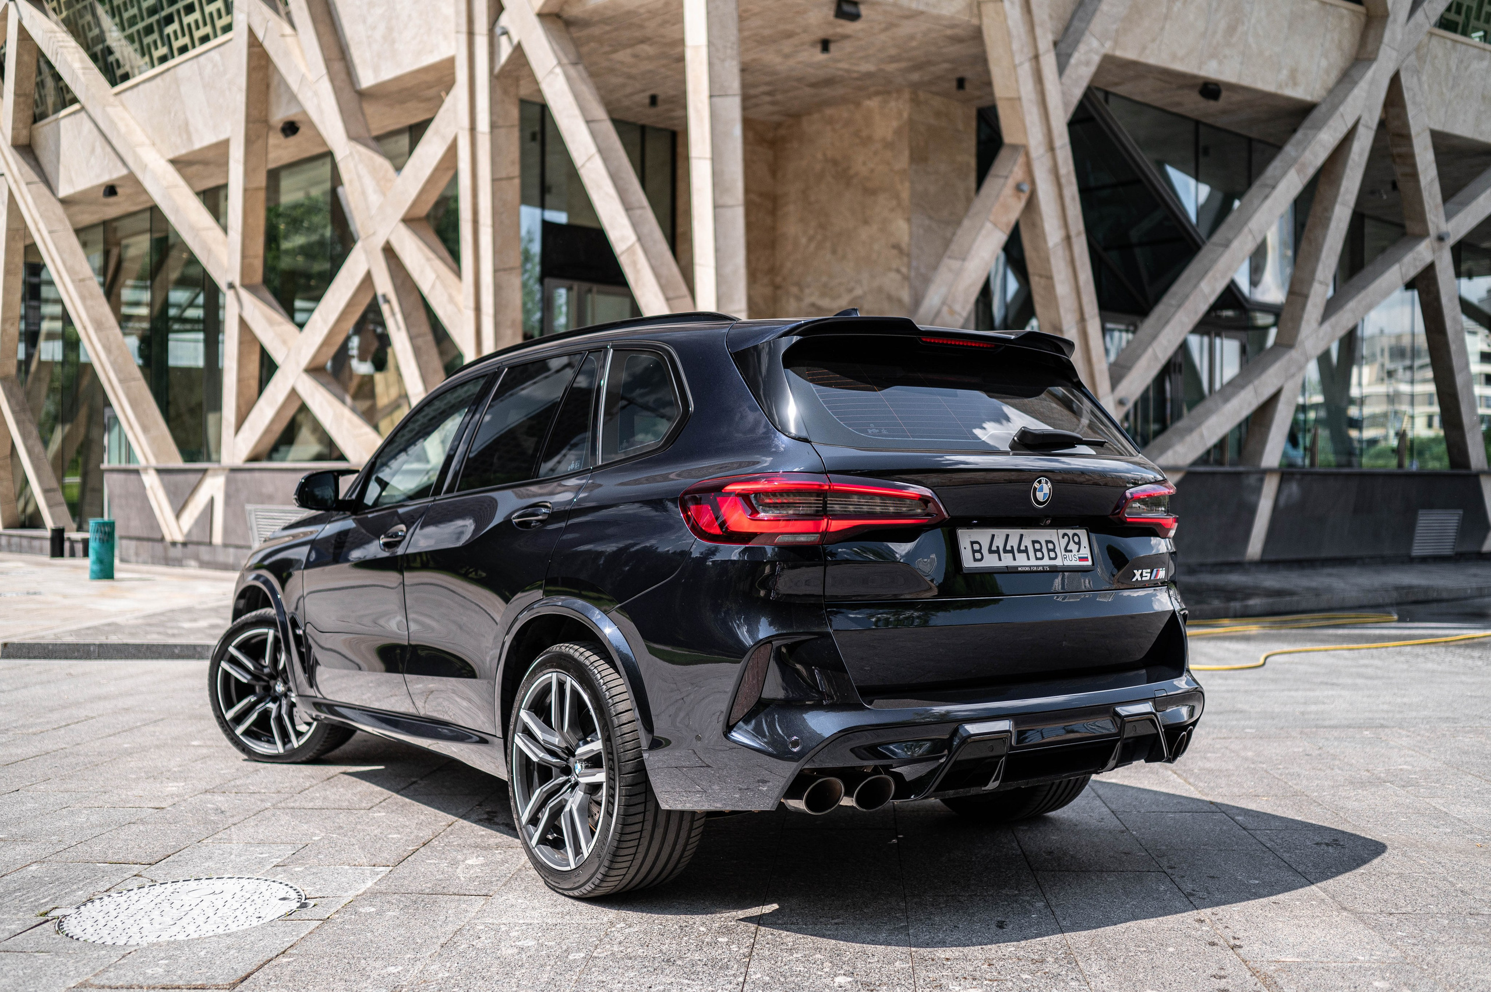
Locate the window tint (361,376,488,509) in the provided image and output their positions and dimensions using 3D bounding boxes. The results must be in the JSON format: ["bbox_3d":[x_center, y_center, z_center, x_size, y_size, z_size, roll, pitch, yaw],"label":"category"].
[{"bbox_3d":[-1.259,-0.197,5.594,0.059,0.522,0.749,29,-18,-32],"label":"window tint"}]

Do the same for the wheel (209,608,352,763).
[{"bbox_3d":[-2.114,0.884,6.694,0.730,0.730,0.295,-1,-2,23],"label":"wheel"}]

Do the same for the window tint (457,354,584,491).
[{"bbox_3d":[-0.768,-0.242,4.917,0.059,0.473,0.640,29,-18,-32],"label":"window tint"}]

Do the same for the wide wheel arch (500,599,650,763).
[{"bbox_3d":[-0.502,0.556,4.245,0.099,0.512,0.916,0,-2,-36],"label":"wide wheel arch"}]

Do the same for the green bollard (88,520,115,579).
[{"bbox_3d":[-10.668,0.887,24.000,0.410,1.000,0.410,0,-1,-17],"label":"green bollard"}]

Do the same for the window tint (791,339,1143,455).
[{"bbox_3d":[0.670,-0.281,4.256,1.300,0.404,0.089,0,-35,-36],"label":"window tint"}]

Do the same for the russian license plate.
[{"bbox_3d":[0.795,0.150,4.078,0.530,0.125,0.020,0,-8,-36],"label":"russian license plate"}]

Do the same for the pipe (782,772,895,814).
[{"bbox_3d":[0.221,0.753,3.704,0.235,0.105,0.200,0,-2,-36],"label":"pipe"}]

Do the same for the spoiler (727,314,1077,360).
[{"bbox_3d":[0.541,-0.465,4.436,1.231,0.123,0.355,0,-2,-36],"label":"spoiler"}]

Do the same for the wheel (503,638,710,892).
[{"bbox_3d":[-0.439,0.810,4.356,0.310,0.740,0.740,0,-2,-36],"label":"wheel"}]

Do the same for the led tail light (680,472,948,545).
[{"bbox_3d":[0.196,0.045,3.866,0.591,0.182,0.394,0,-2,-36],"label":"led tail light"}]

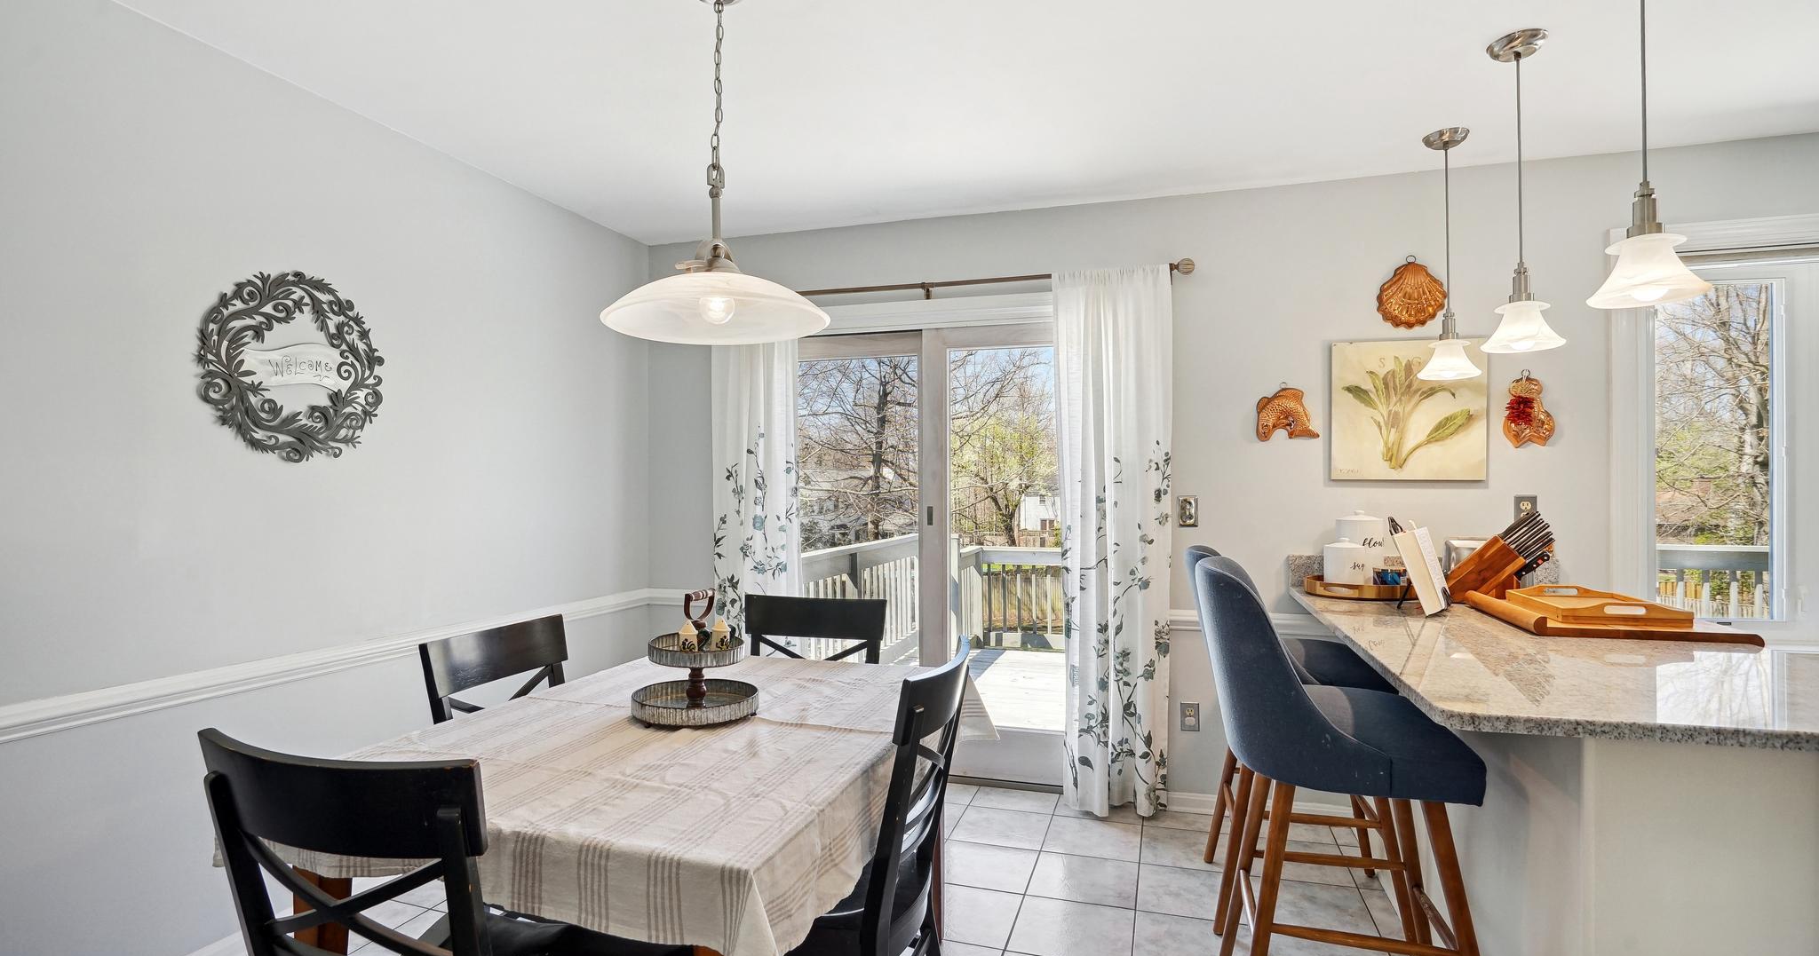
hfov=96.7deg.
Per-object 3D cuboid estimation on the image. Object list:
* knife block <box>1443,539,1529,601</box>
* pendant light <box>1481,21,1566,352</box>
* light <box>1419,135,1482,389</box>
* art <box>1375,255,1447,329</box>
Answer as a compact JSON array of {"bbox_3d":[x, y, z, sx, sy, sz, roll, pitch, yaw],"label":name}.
[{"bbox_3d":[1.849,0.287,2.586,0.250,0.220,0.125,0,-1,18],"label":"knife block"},{"bbox_3d":[1.580,-0.726,2.092,0.190,0.800,0.190,0,-1,18],"label":"pendant light"},{"bbox_3d":[1.768,-0.735,2.659,0.178,0.800,0.178,0,-1,18],"label":"light"},{"bbox_3d":[1.840,-0.684,2.966,0.230,0.270,0.050,0,-1,18],"label":"art"}]

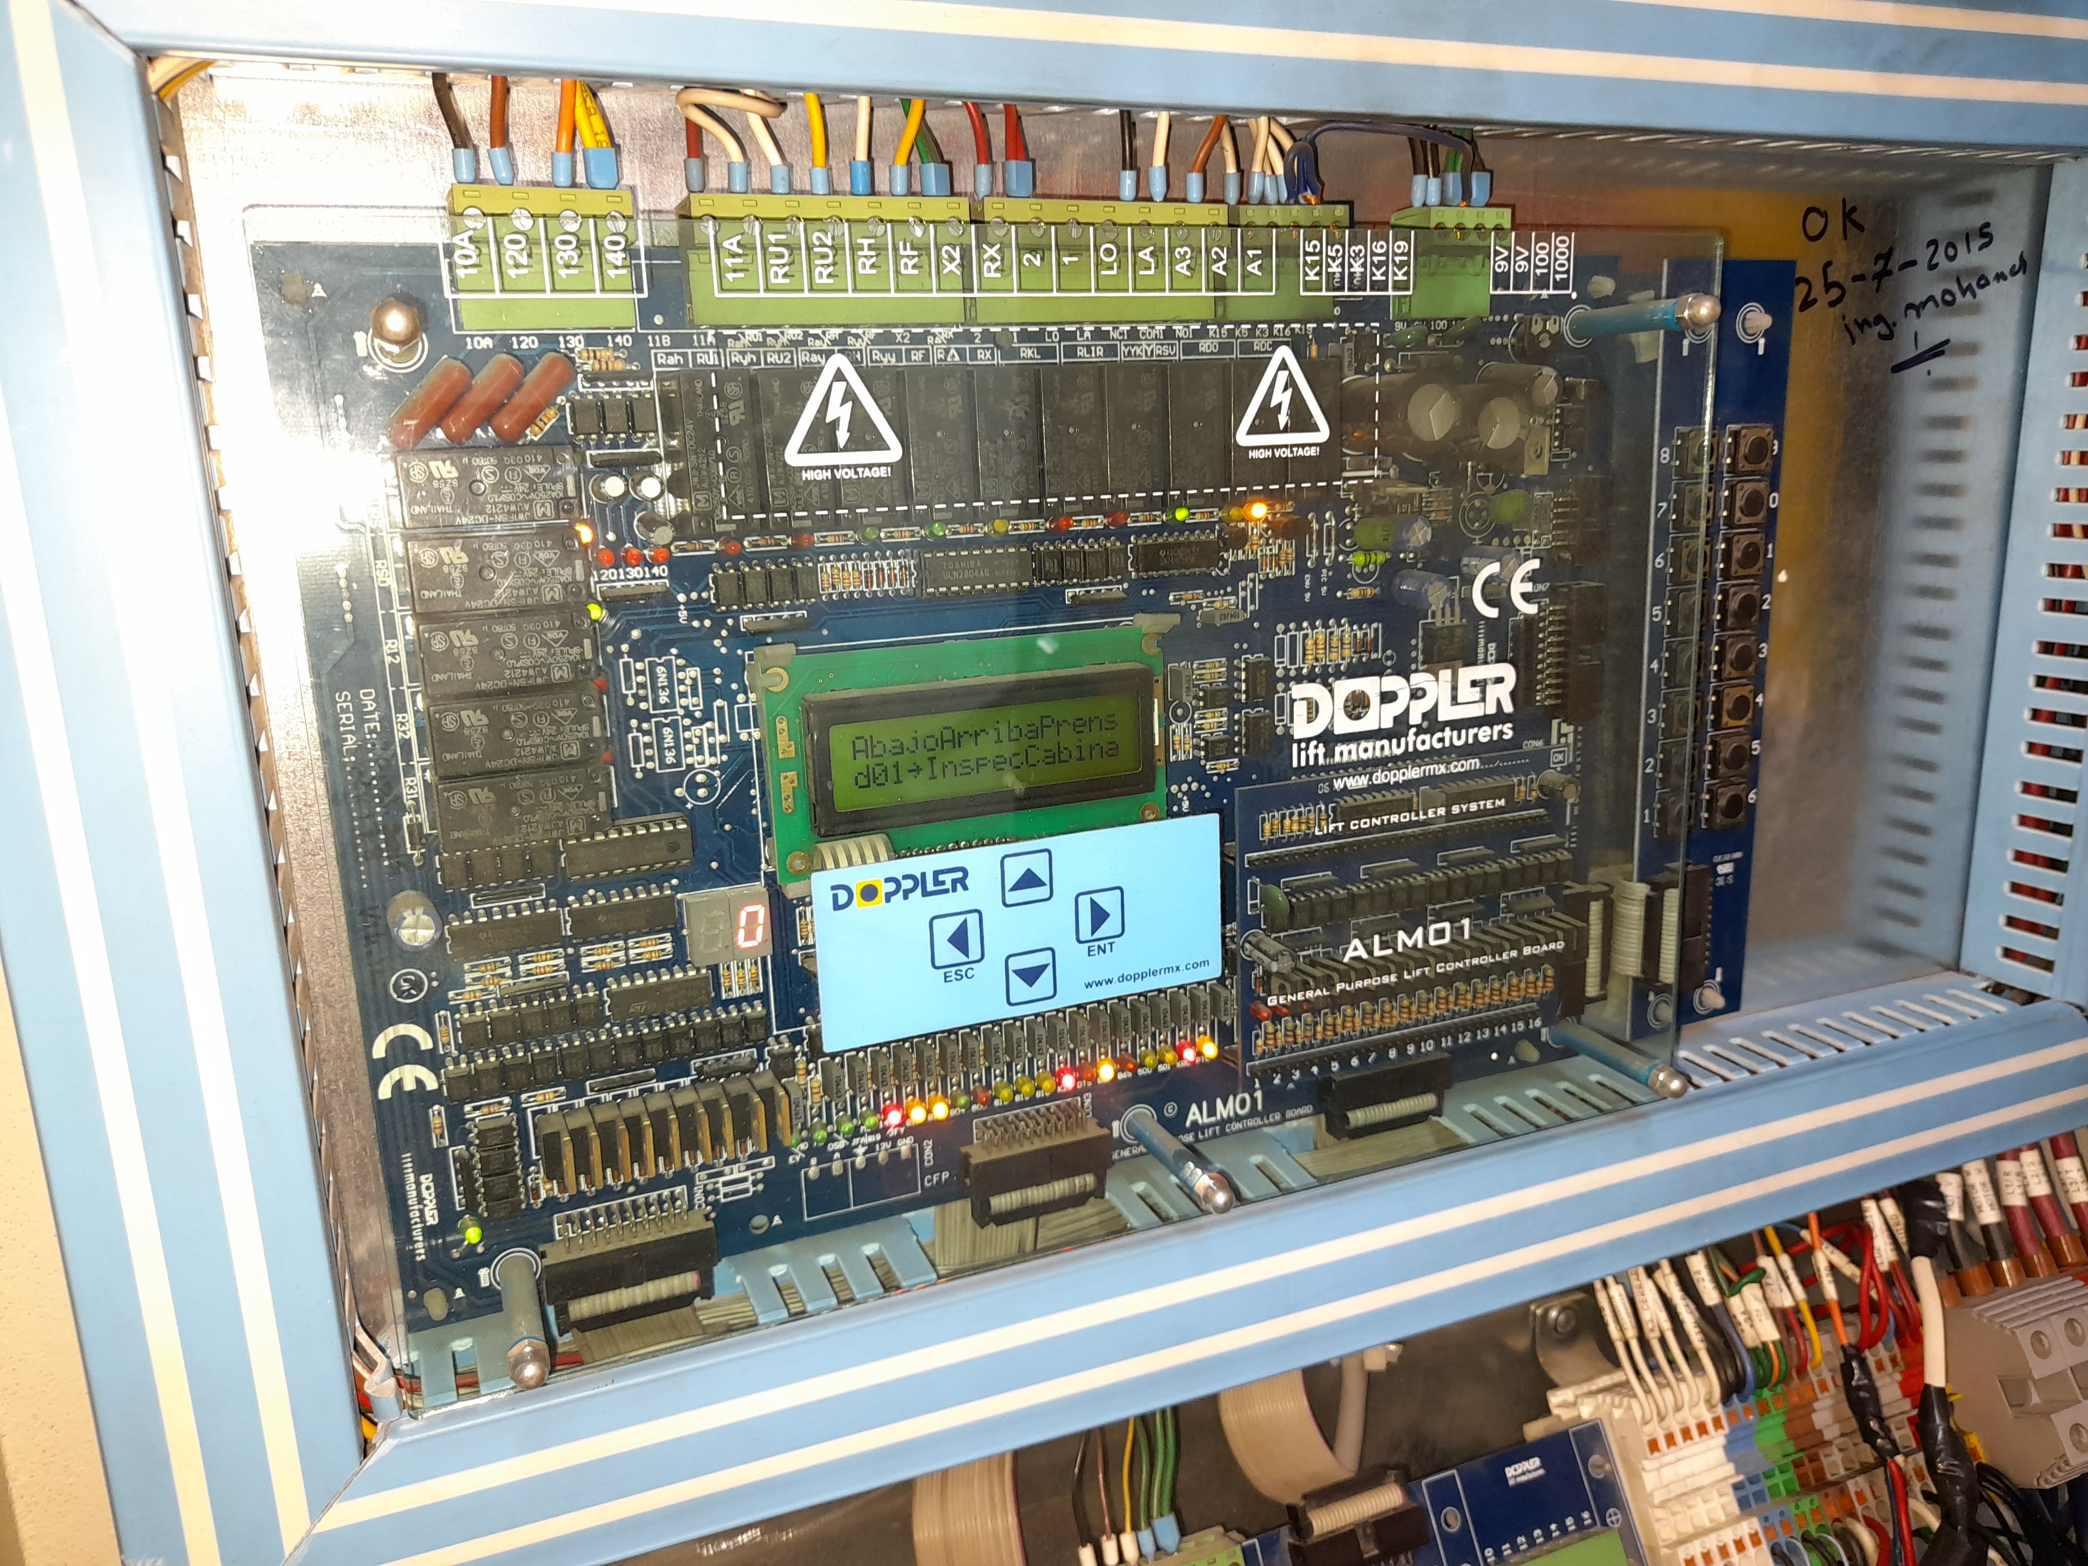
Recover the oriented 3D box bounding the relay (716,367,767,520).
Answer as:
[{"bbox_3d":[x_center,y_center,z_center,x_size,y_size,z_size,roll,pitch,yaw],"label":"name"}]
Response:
[{"bbox_3d":[-0.061,-0.061,0.279,0.013,0.029,0.020,-7,13,-21],"label":"relay"}]

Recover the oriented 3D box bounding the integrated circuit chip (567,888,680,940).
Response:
[{"bbox_3d":[-0.082,0.026,0.296,0.020,0.008,0.004,-7,13,-21],"label":"integrated circuit chip"}]

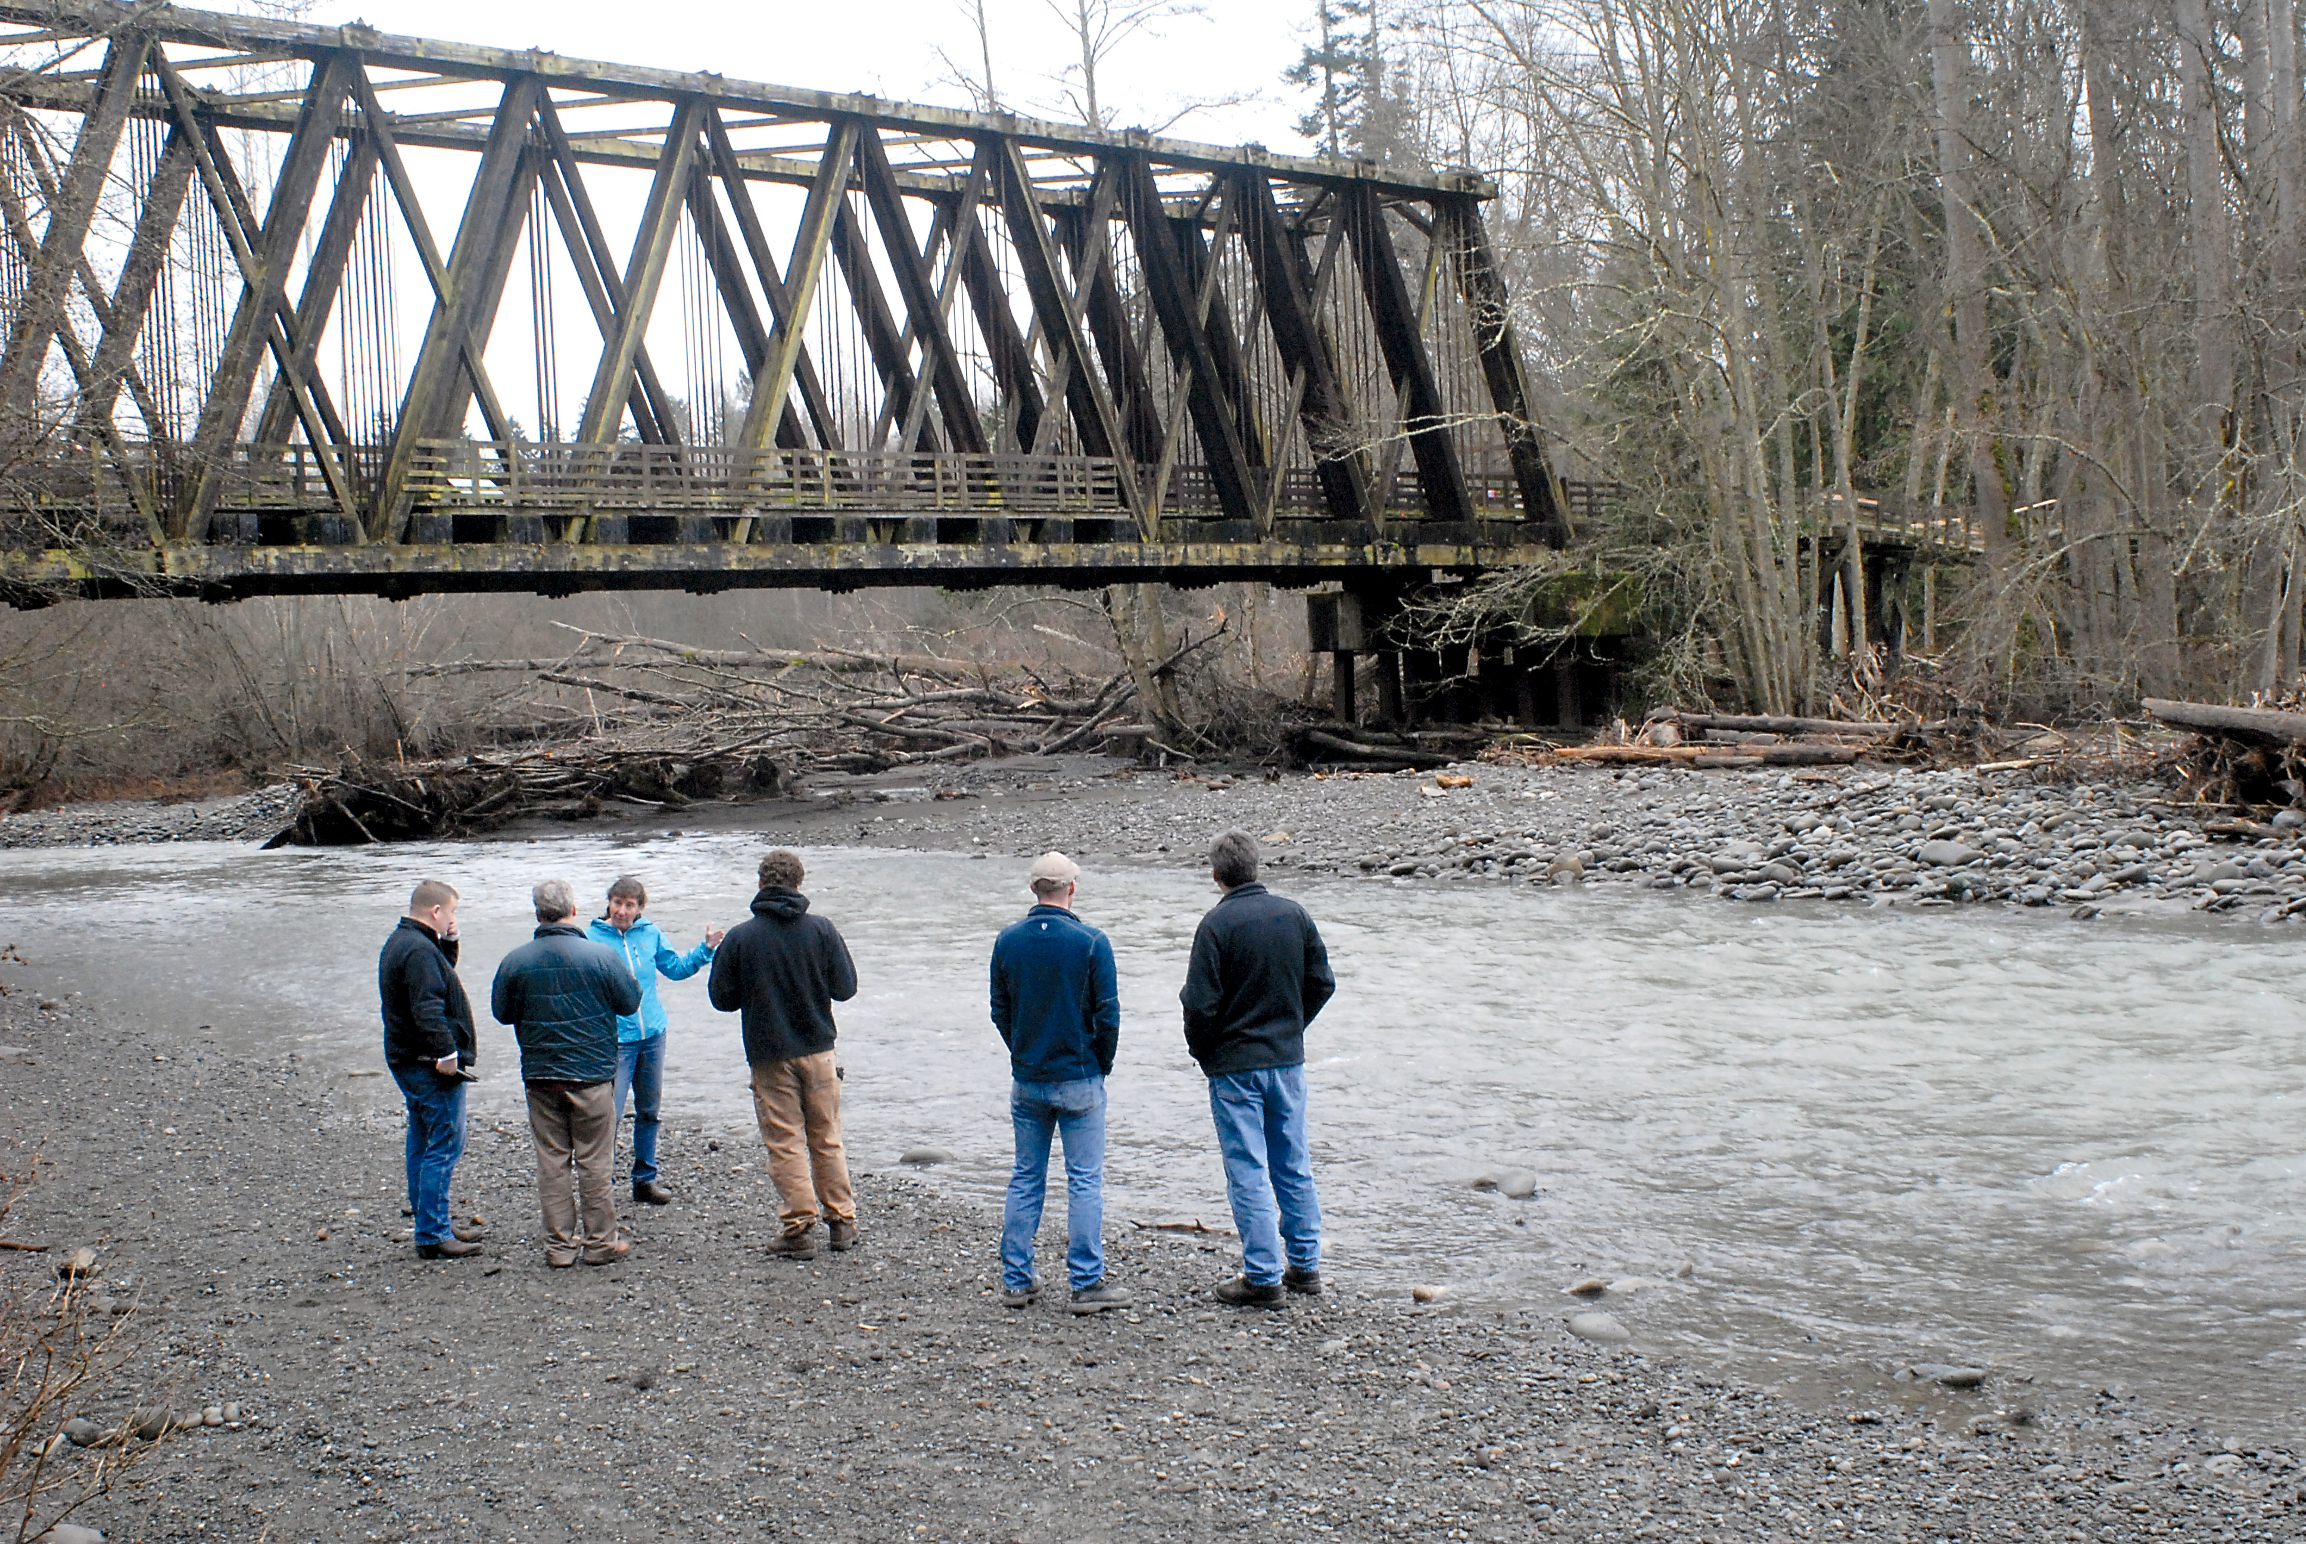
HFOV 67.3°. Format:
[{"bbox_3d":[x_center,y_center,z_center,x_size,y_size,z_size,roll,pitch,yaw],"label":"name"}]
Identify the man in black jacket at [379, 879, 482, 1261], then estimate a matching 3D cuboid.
[{"bbox_3d":[-3.467,1.419,8.320,0.440,1.770,0.550,-4,2,-24],"label":"man in black jacket"}]

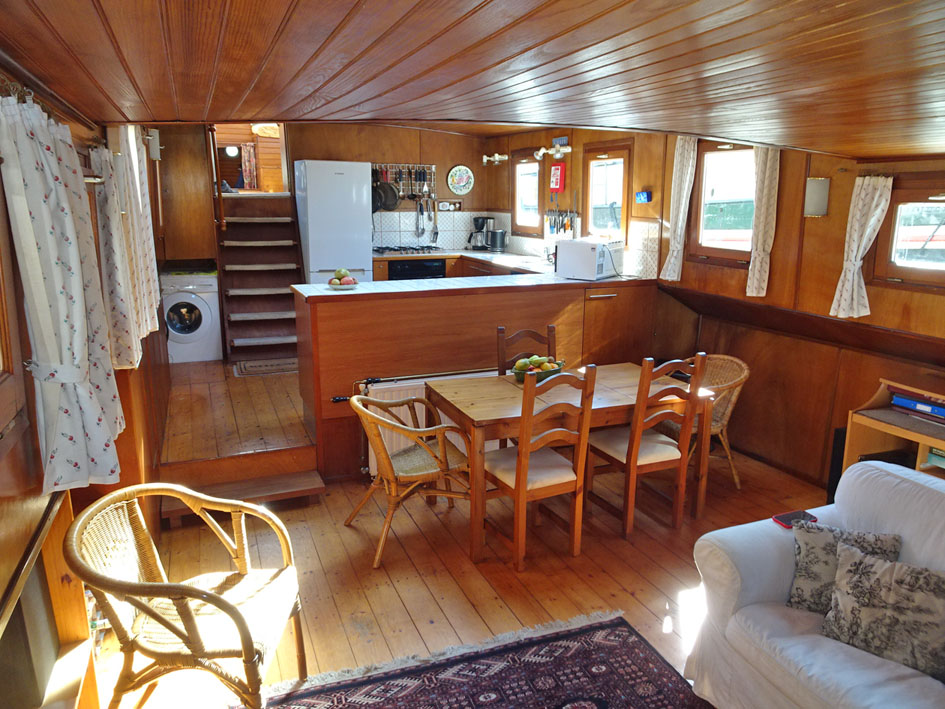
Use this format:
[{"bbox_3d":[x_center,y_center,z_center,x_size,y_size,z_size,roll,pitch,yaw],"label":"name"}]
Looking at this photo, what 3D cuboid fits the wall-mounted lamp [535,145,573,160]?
[{"bbox_3d":[0.736,-1.810,5.878,0.170,0.140,0.420,-5,14,-22],"label":"wall-mounted lamp"}]

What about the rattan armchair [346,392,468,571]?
[{"bbox_3d":[-0.318,0.594,3.477,0.670,0.800,0.590,-5,14,-23],"label":"rattan armchair"}]

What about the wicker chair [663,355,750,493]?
[{"bbox_3d":[1.439,0.437,4.236,0.650,0.790,0.560,-6,14,-27],"label":"wicker chair"}]

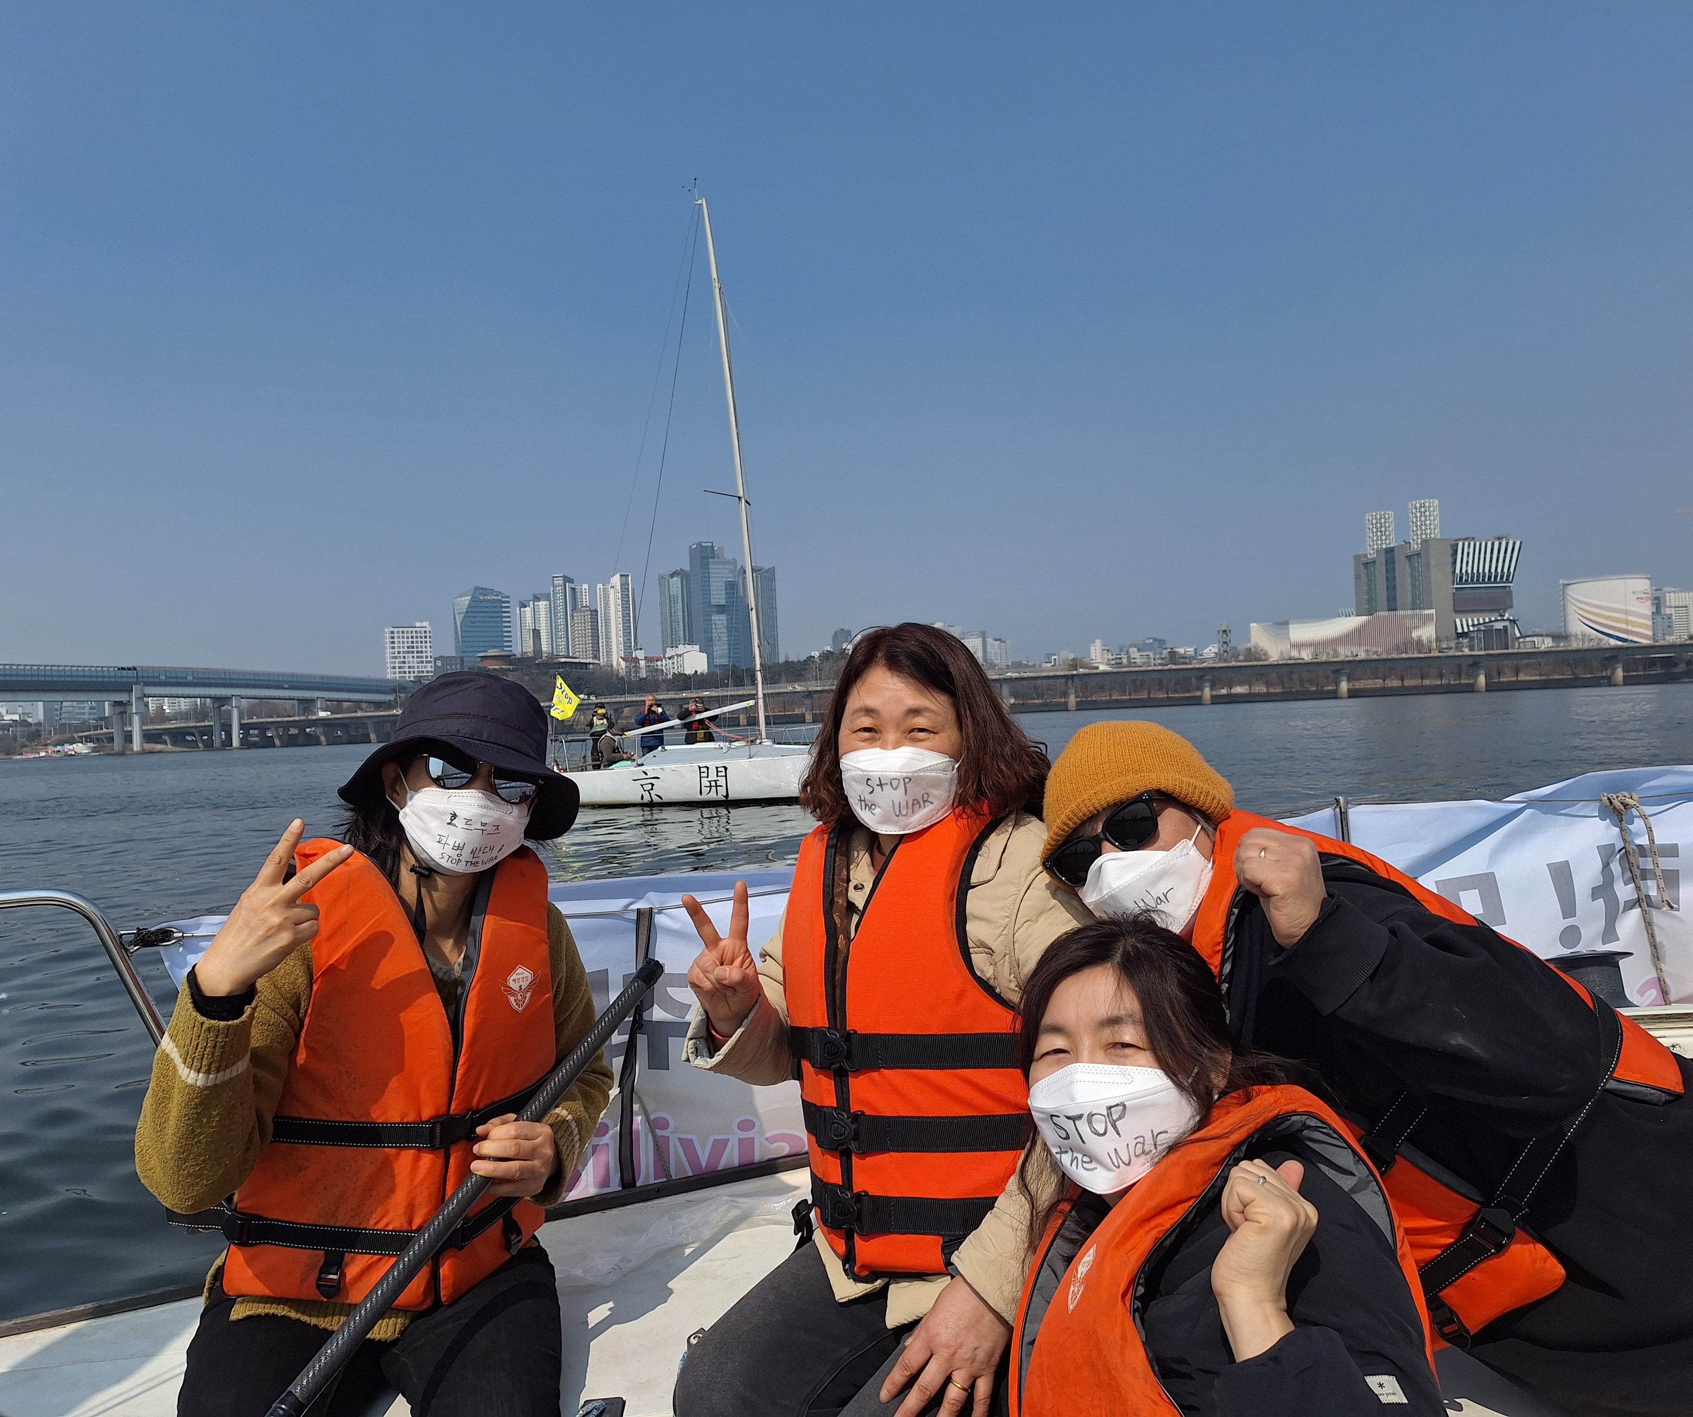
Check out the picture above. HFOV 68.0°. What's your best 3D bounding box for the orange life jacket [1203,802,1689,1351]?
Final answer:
[{"bbox_3d":[0.635,0.400,1.390,0.280,0.550,0.400,-51,4,-38],"label":"orange life jacket"}]

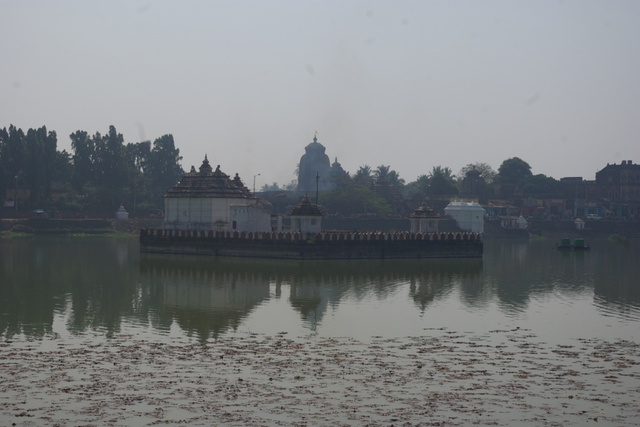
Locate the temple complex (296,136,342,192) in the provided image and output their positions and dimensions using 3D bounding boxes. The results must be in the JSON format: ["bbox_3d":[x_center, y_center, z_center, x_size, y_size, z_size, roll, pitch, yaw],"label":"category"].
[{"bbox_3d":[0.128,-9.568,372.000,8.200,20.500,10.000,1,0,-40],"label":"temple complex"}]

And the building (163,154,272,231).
[{"bbox_3d":[-12.313,-2.294,176.000,7.200,9.500,12.600,1,0,-40],"label":"building"}]

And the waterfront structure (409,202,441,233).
[{"bbox_3d":[12.507,0.621,174.000,2.700,4.200,2.700,1,0,-40],"label":"waterfront structure"}]

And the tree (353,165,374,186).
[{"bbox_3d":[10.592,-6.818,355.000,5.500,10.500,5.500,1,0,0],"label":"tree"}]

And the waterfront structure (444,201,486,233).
[{"bbox_3d":[34.311,0.947,345.000,5.200,8.000,8.600,1,0,-40],"label":"waterfront structure"}]

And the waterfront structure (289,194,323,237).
[{"bbox_3d":[-1.565,0.190,163.000,2.750,4.750,2.750,1,0,-40],"label":"waterfront structure"}]

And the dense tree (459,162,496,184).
[{"bbox_3d":[41.914,-6.653,388.000,10.000,13.500,9.000,1,0,0],"label":"dense tree"}]

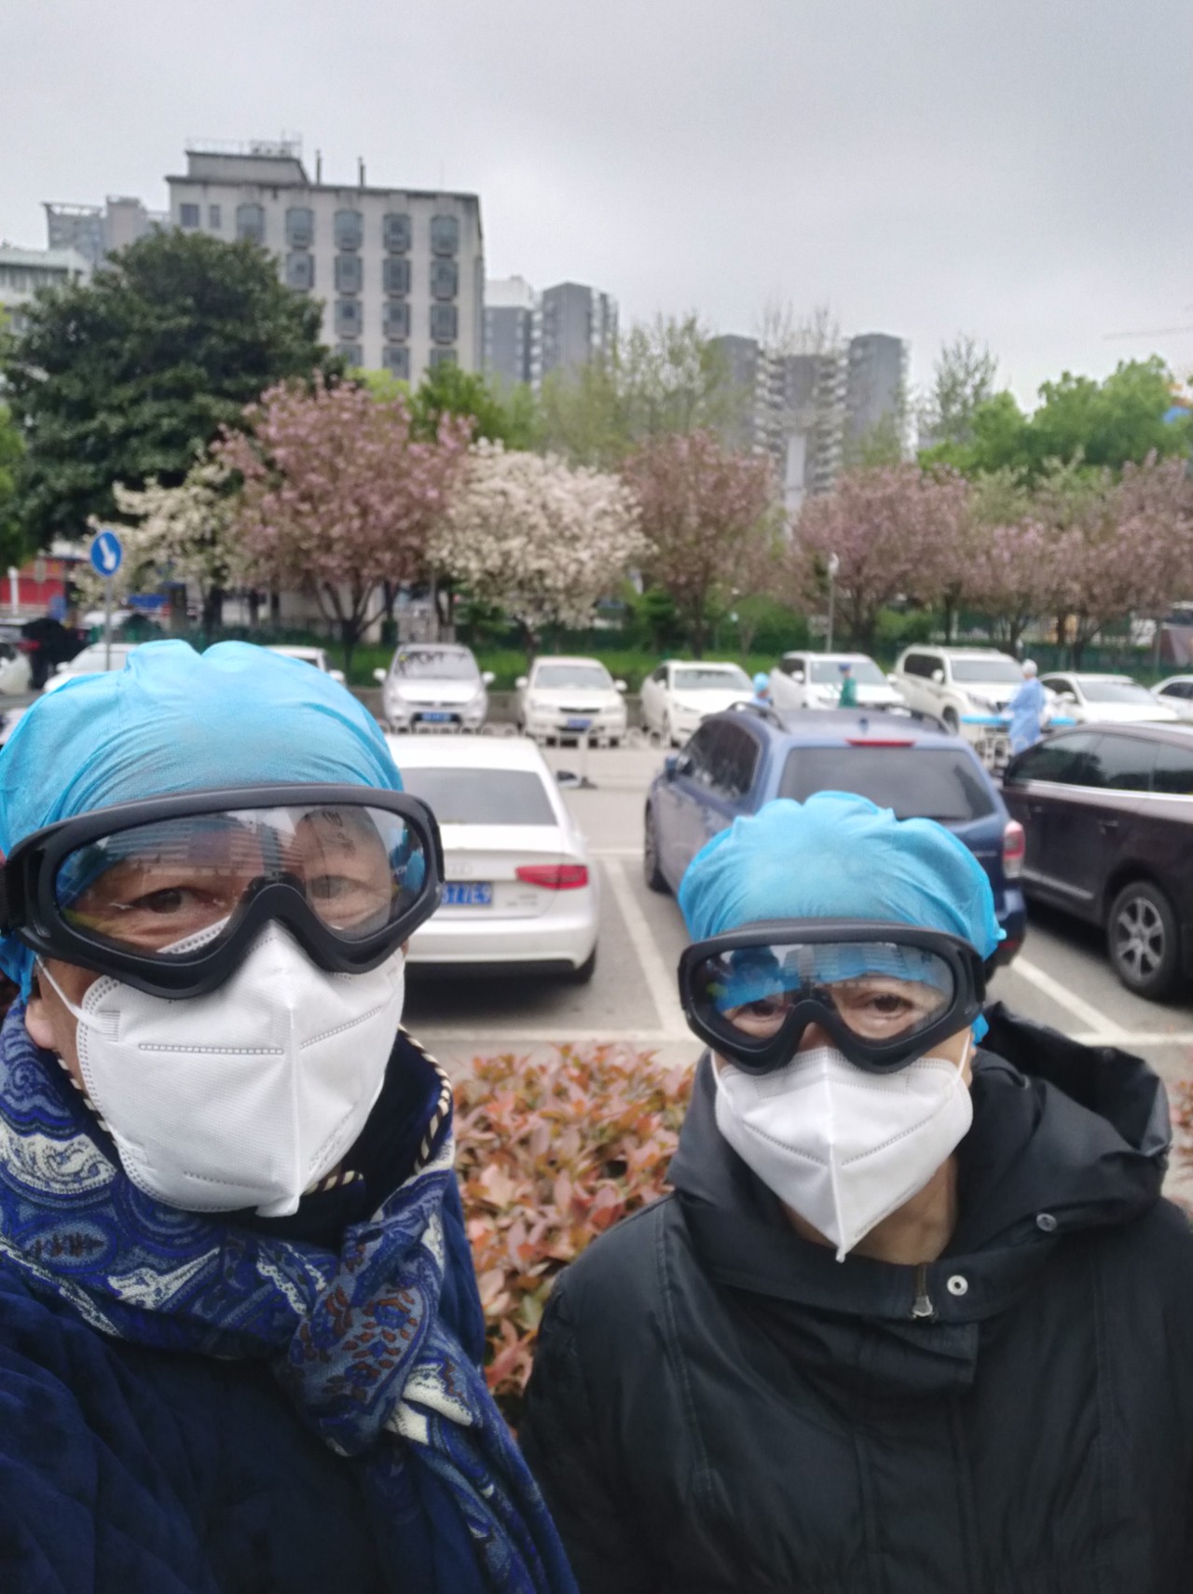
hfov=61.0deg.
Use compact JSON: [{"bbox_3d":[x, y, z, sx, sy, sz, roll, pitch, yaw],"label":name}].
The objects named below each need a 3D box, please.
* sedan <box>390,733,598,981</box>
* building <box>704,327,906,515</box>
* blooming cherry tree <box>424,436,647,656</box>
[{"bbox_3d":[-1.101,0.163,8.270,1.840,1.430,4.750,1,11,-5],"label":"sedan"},{"bbox_3d":[43.321,-67.033,218.000,41.000,58.580,28.000,4,11,10],"label":"building"},{"bbox_3d":[-1.490,-6.148,25.500,5.397,5.521,5.200,1,10,-5],"label":"blooming cherry tree"}]

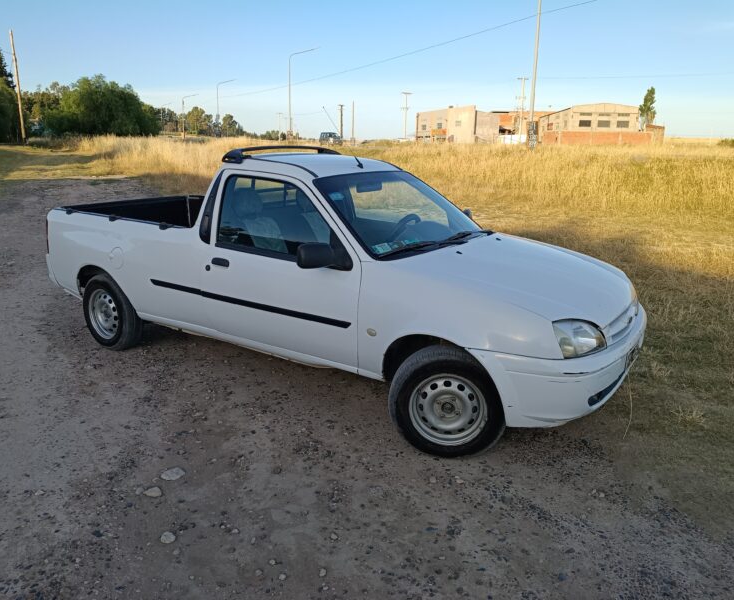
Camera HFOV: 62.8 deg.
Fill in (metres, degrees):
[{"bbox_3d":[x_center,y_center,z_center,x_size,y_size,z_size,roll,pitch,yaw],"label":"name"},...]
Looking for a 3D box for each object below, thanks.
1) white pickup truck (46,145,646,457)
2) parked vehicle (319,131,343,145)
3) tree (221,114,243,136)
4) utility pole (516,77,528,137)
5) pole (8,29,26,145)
[{"bbox_3d":[-0.404,-0.301,4.246,4.420,1.500,1.750,10,18,33],"label":"white pickup truck"},{"bbox_3d":[-5.280,-24.049,89.681,1.750,1.887,4.000,-13,20,-40],"label":"parked vehicle"},{"bbox_3d":[-38.980,-49.538,173.957,6.907,7.961,6.907,0,15,0],"label":"tree"},{"bbox_3d":[26.230,-31.947,102.034,2.000,10.832,0.400,-5,16,-17],"label":"utility pole"},{"bbox_3d":[-28.737,-17.415,49.873,0.270,9.305,0.270,0,15,0],"label":"pole"}]

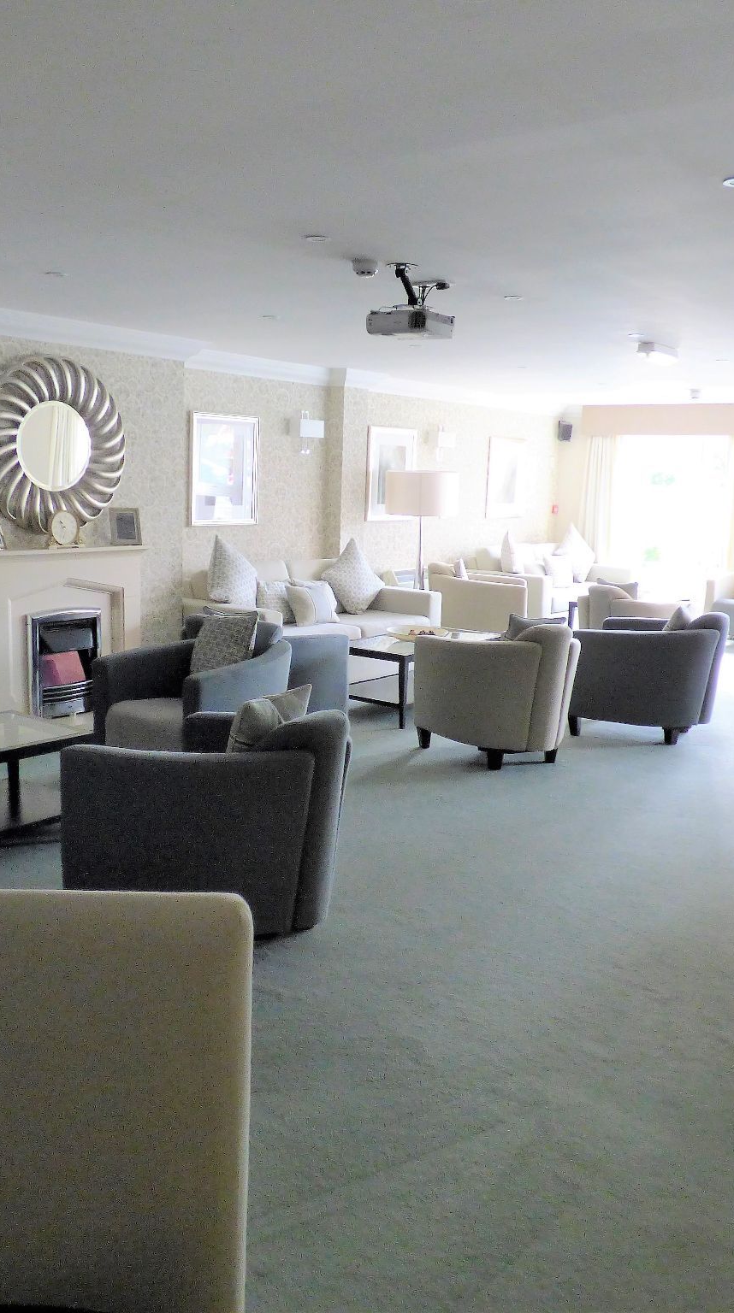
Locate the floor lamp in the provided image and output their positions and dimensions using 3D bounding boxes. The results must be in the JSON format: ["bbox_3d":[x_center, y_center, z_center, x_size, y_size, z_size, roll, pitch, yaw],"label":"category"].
[{"bbox_3d":[0.467,-0.863,9.330,0.670,1.710,0.670,2,10,0],"label":"floor lamp"}]

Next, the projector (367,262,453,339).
[{"bbox_3d":[0.211,-1.621,4.665,0.300,0.300,0.230,10,12,37],"label":"projector"}]

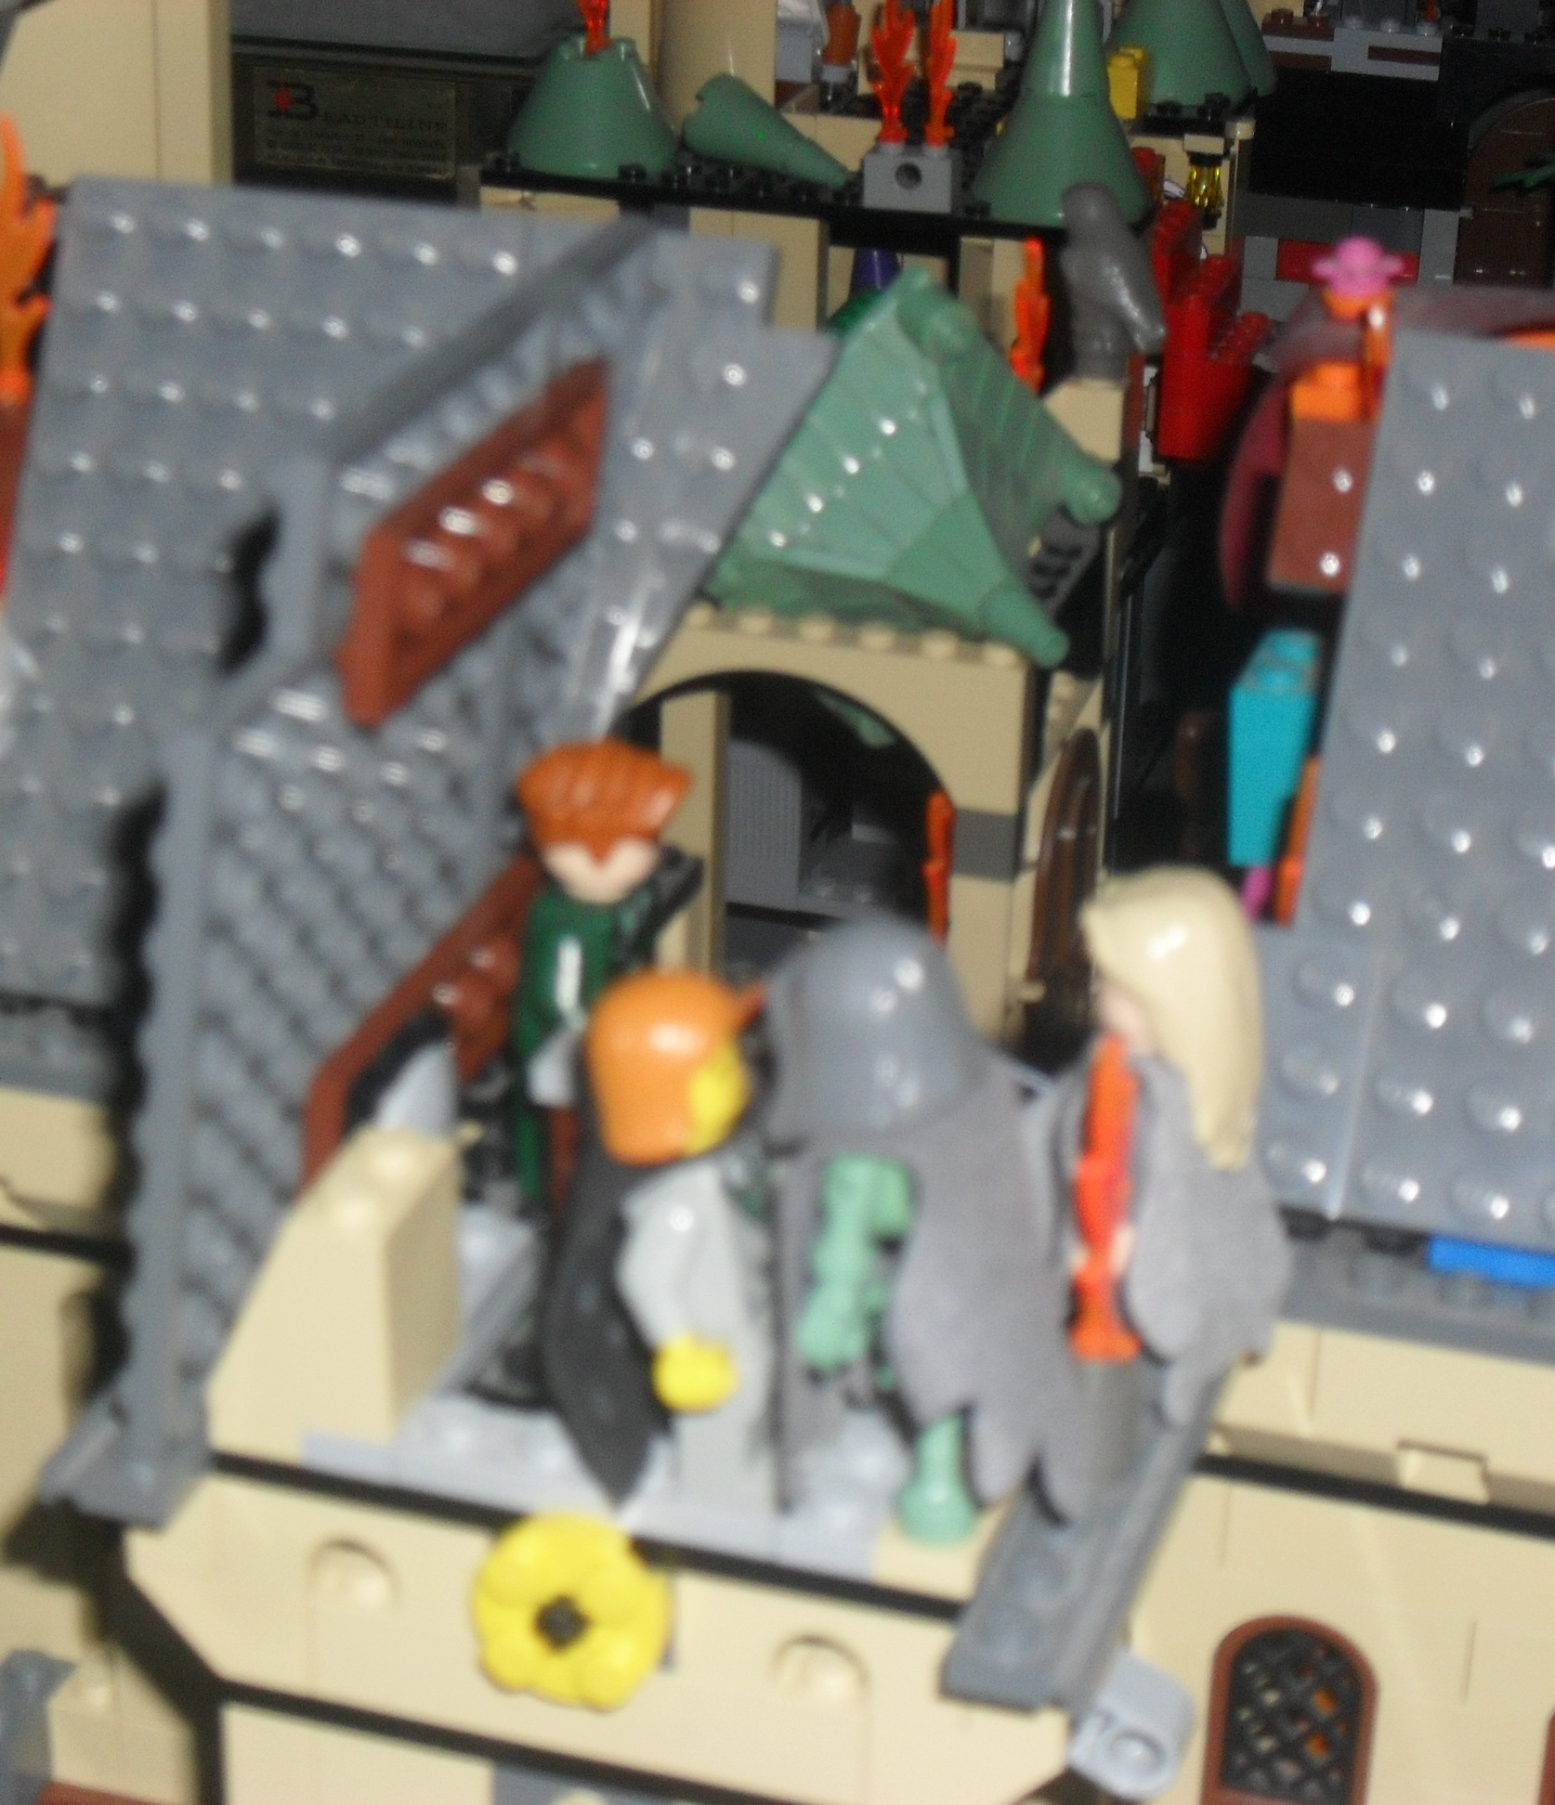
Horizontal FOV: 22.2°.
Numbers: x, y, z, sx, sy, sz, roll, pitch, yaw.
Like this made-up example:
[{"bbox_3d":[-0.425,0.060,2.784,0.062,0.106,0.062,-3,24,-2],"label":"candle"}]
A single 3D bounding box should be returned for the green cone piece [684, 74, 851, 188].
[{"bbox_3d":[0.000,-0.135,0.703,0.030,0.016,0.016,29,37,26],"label":"green cone piece"}]

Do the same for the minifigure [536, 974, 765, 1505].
[{"bbox_3d":[-0.009,0.024,0.308,0.018,0.043,0.021,2,27,1],"label":"minifigure"}]

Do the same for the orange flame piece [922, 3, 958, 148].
[{"bbox_3d":[0.029,-0.145,0.688,0.004,0.029,0.010,23,34,36],"label":"orange flame piece"}]

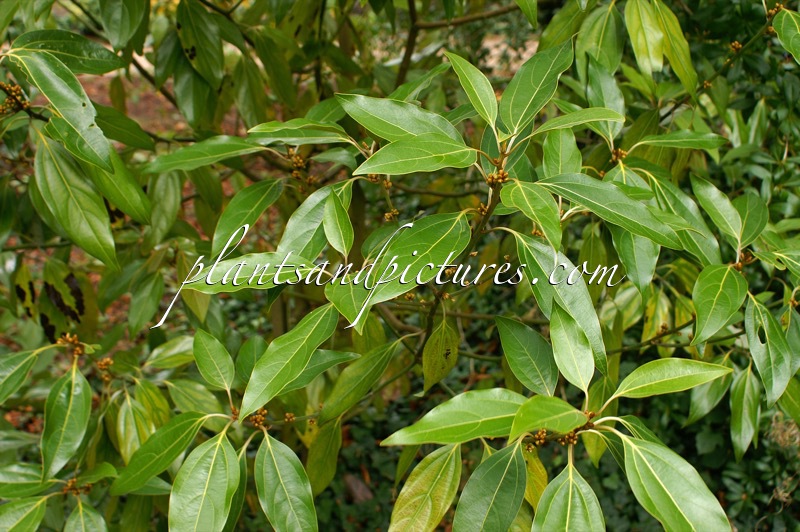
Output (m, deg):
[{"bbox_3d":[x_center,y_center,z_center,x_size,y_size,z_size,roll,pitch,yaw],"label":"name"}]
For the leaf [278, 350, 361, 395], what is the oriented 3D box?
[{"bbox_3d":[-0.077,0.098,0.860,0.096,0.016,0.038,-26,60,-25],"label":"leaf"}]

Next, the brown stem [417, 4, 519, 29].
[{"bbox_3d":[0.104,-0.381,1.420,0.161,0.016,0.012,-10,17,0],"label":"brown stem"}]

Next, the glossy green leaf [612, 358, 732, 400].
[{"bbox_3d":[0.248,0.103,0.850,0.127,0.015,0.037,-9,44,-18],"label":"glossy green leaf"}]

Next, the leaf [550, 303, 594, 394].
[{"bbox_3d":[0.147,0.069,0.800,0.036,0.079,0.014,-12,-15,-15],"label":"leaf"}]

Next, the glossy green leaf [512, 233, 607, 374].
[{"bbox_3d":[0.158,0.037,0.925,0.052,0.167,0.022,-28,-11,-21],"label":"glossy green leaf"}]

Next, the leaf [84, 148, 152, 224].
[{"bbox_3d":[-0.290,-0.082,0.960,0.042,0.015,0.112,-36,78,-31],"label":"leaf"}]

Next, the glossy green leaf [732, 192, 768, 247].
[{"bbox_3d":[0.368,-0.049,0.980,0.040,0.014,0.078,29,59,4],"label":"glossy green leaf"}]

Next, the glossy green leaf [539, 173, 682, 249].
[{"bbox_3d":[0.182,-0.049,0.805,0.134,0.020,0.042,25,53,13],"label":"glossy green leaf"}]

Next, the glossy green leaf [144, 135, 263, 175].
[{"bbox_3d":[-0.216,-0.122,1.030,0.132,0.016,0.040,-10,42,0],"label":"glossy green leaf"}]

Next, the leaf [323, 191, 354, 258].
[{"bbox_3d":[-0.061,-0.042,0.930,0.034,0.071,0.013,-6,17,14],"label":"leaf"}]

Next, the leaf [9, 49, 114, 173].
[{"bbox_3d":[-0.295,-0.141,0.830,0.047,0.022,0.157,-31,71,-37],"label":"leaf"}]

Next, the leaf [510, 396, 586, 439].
[{"bbox_3d":[0.129,0.130,0.802,0.092,0.018,0.042,-3,29,-36],"label":"leaf"}]

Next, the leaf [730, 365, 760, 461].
[{"bbox_3d":[0.373,0.158,1.010,0.034,0.105,0.016,11,-11,3],"label":"leaf"}]

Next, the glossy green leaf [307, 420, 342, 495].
[{"bbox_3d":[-0.075,0.202,0.990,0.038,0.086,0.016,18,-13,0],"label":"glossy green leaf"}]

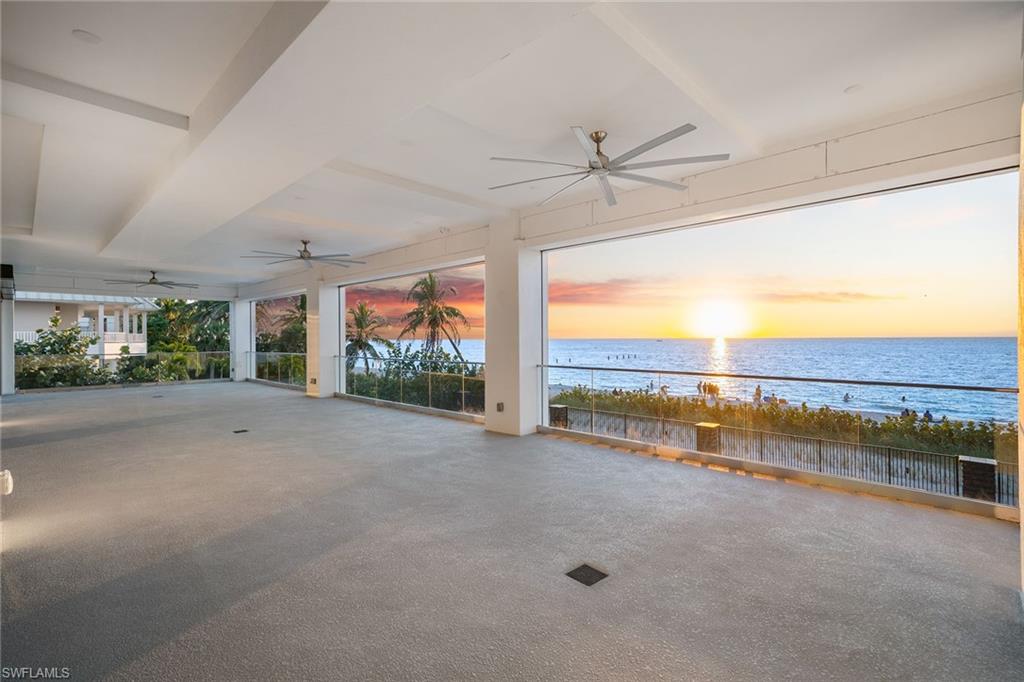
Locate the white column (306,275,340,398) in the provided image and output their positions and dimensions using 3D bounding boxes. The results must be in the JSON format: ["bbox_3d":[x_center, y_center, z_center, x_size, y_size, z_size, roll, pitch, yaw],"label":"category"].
[{"bbox_3d":[-5.066,-0.188,12.288,0.684,3.344,0.608,0,0,43],"label":"white column"}]

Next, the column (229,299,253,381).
[{"bbox_3d":[-10.072,-0.058,16.961,0.669,3.070,0.623,0,0,43],"label":"column"}]

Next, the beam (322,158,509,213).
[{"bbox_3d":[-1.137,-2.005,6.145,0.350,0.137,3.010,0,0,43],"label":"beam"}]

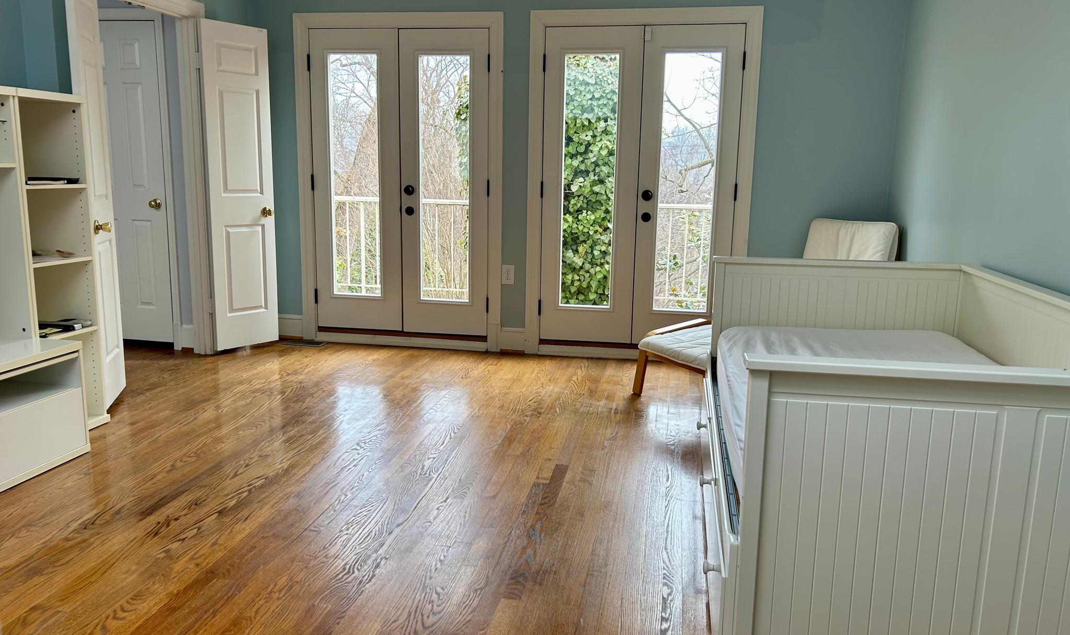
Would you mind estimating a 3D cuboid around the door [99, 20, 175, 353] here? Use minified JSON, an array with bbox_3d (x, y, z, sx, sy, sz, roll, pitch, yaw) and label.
[{"bbox_3d":[-2.663,-0.855,5.212,0.600,2.030,0.040,3,10,10],"label":"door"}]

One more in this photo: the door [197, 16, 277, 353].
[{"bbox_3d":[-1.887,-0.817,5.158,0.038,2.030,0.451,9,13,37],"label":"door"}]

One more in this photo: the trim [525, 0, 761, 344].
[{"bbox_3d":[0.645,-0.802,5.075,1.409,2.193,0.050,3,10,10],"label":"trim"}]

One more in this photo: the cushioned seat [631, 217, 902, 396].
[{"bbox_3d":[1.295,-0.043,4.356,1.250,0.970,0.720,-6,12,-33],"label":"cushioned seat"}]

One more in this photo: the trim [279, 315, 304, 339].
[{"bbox_3d":[-1.778,0.057,5.675,0.290,0.161,0.022,3,10,10],"label":"trim"}]

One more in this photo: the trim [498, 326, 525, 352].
[{"bbox_3d":[-0.150,0.153,5.388,0.169,0.157,0.022,3,10,10],"label":"trim"}]

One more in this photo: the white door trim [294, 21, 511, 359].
[{"bbox_3d":[-0.918,-0.880,5.353,1.425,2.193,0.050,3,10,10],"label":"white door trim"}]

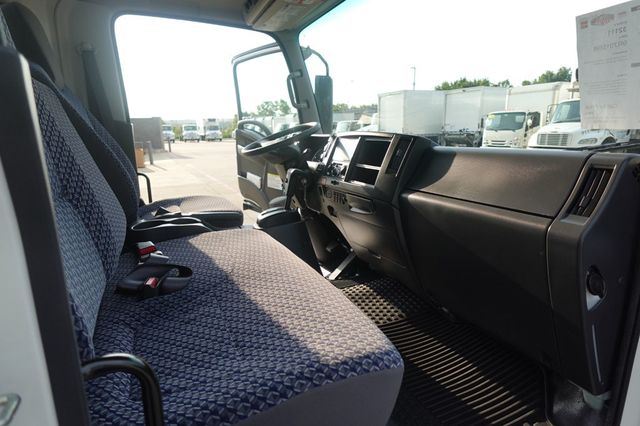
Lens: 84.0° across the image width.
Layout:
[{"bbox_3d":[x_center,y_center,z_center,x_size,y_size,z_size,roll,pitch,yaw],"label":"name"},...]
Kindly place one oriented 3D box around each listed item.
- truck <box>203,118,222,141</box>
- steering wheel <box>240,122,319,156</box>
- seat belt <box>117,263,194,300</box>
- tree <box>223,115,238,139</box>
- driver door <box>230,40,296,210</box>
[{"bbox_3d":[-15.041,-11.643,49.462,2.200,2.950,6.200,-7,15,-20],"label":"truck"},{"bbox_3d":[-0.203,-0.388,1.917,0.440,0.090,0.440,-28,23,-20],"label":"steering wheel"},{"bbox_3d":[-0.447,0.180,0.977,0.190,0.060,0.120,-9,16,-26],"label":"seat belt"},{"bbox_3d":[-14.069,-13.458,55.115,2.700,3.750,2.700,-6,14,-13],"label":"tree"},{"bbox_3d":[-0.356,-0.599,2.764,0.170,1.280,0.850,-14,18,-40],"label":"driver door"}]

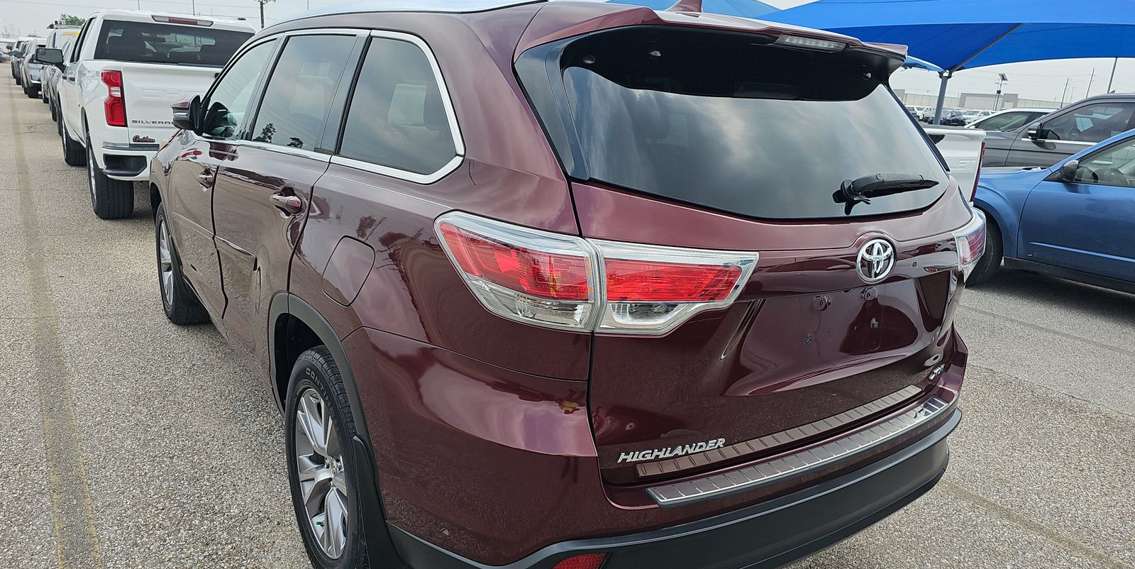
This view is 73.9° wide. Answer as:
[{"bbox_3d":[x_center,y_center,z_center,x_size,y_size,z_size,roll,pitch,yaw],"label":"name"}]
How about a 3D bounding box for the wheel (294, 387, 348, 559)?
[{"bbox_3d":[-0.660,0.546,2.273,0.190,0.490,0.490,-6,18,-35],"label":"wheel"}]

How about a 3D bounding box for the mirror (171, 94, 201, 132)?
[{"bbox_3d":[-1.672,-0.751,3.308,0.115,0.165,0.225,0,15,-16],"label":"mirror"}]

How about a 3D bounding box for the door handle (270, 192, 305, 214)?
[{"bbox_3d":[-0.834,-0.240,2.242,0.050,0.045,0.220,-7,18,-35],"label":"door handle"}]

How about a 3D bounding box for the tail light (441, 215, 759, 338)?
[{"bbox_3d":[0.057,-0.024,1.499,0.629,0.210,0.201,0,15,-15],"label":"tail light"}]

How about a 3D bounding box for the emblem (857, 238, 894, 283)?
[{"bbox_3d":[0.693,-0.054,1.709,0.148,0.103,0.022,-6,11,-35],"label":"emblem"}]

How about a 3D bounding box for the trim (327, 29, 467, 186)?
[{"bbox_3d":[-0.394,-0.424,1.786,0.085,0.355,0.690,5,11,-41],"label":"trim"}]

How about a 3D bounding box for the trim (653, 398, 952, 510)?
[{"bbox_3d":[0.651,0.402,1.862,1.130,0.032,0.115,-7,18,-35],"label":"trim"}]

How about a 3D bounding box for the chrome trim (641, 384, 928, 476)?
[{"bbox_3d":[0.605,0.360,1.900,1.080,0.040,0.080,-6,18,-35],"label":"chrome trim"}]

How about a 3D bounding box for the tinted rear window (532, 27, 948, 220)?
[{"bbox_3d":[0.543,-0.357,1.877,1.380,0.466,0.109,-6,-14,-35],"label":"tinted rear window"}]

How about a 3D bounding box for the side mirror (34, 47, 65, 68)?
[{"bbox_3d":[-6.034,-2.645,8.787,0.280,0.200,0.150,-7,18,-35],"label":"side mirror"}]

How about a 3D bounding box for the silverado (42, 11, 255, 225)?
[{"bbox_3d":[-4.595,-2.101,8.896,2.100,1.950,6.000,-7,18,-35],"label":"silverado"}]

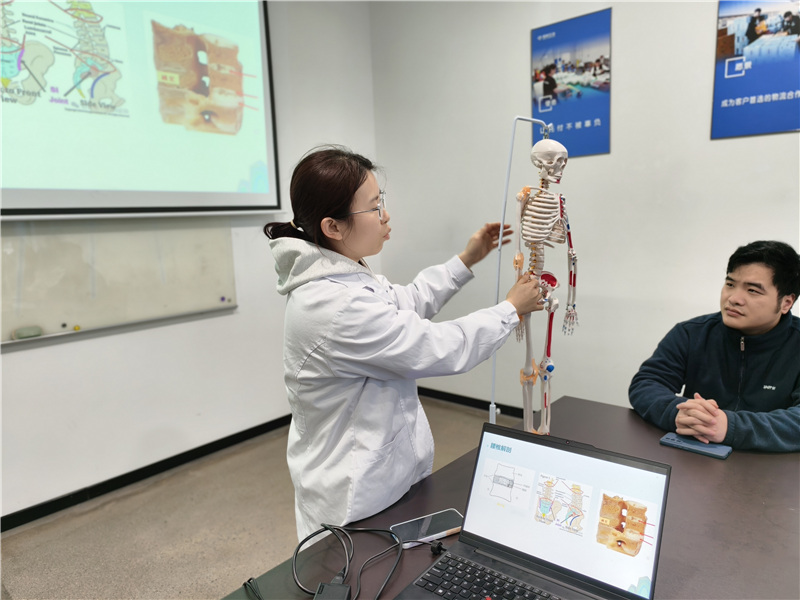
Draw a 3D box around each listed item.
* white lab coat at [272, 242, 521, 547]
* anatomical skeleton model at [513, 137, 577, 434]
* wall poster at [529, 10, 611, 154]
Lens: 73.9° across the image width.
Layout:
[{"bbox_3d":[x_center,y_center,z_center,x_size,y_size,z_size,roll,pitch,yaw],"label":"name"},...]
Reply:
[{"bbox_3d":[0.015,0.271,1.362,0.600,0.880,0.480,-3,8,-6],"label":"white lab coat"},{"bbox_3d":[0.382,-0.004,1.428,0.220,0.837,0.135,-7,11,-40],"label":"anatomical skeleton model"},{"bbox_3d":[1.016,-1.262,3.197,0.499,0.799,0.025,5,11,42],"label":"wall poster"}]

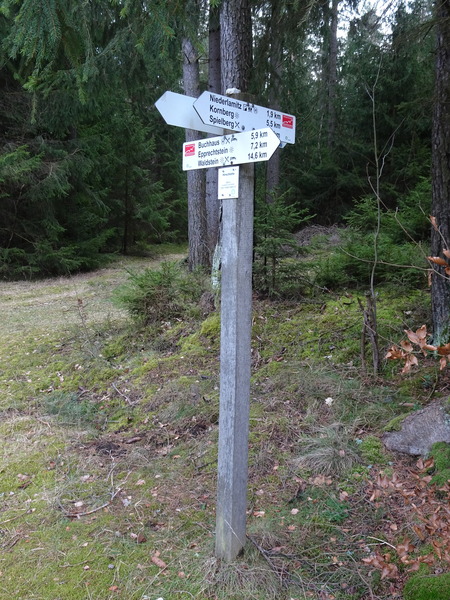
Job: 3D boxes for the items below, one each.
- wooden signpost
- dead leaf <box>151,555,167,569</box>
[{"bbox_3d":[0.018,0.151,2.556,0.600,2.170,0.530,2,6,6],"label":"wooden signpost"},{"bbox_3d":[-0.307,1.223,2.586,0.100,0.027,0.038,5,8,39],"label":"dead leaf"}]

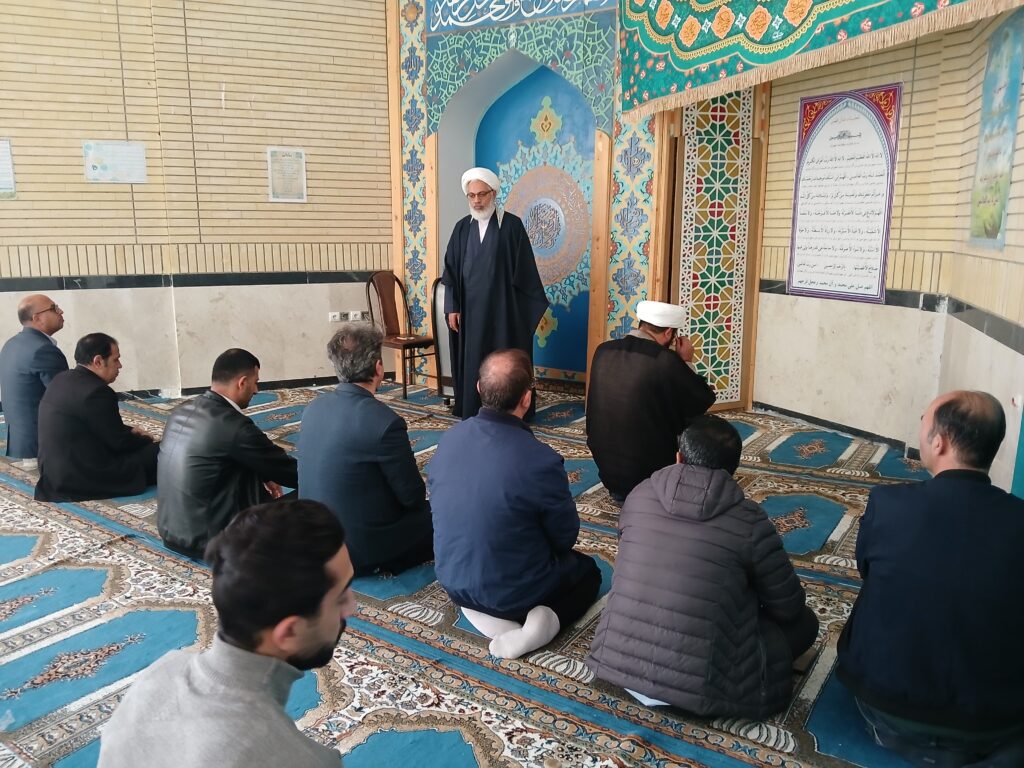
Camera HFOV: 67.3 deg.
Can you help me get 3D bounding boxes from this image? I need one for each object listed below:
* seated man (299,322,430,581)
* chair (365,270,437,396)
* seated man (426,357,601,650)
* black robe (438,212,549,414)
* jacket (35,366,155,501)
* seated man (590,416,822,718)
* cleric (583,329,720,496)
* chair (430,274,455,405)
[{"bbox_3d":[-0.531,0.230,3.057,0.530,0.920,0.680,7,12,35],"label":"seated man"},{"bbox_3d":[-0.968,-0.430,6.556,0.540,1.000,0.450,6,12,31],"label":"chair"},{"bbox_3d":[-0.002,0.322,2.636,0.540,0.890,0.700,7,12,34],"label":"seated man"},{"bbox_3d":[-0.133,-0.499,5.649,0.740,1.460,0.500,4,11,22],"label":"black robe"},{"bbox_3d":[-2.151,0.210,3.958,0.540,0.630,0.580,8,13,37],"label":"jacket"},{"bbox_3d":[0.563,0.452,2.232,0.620,0.780,0.640,7,12,33],"label":"seated man"},{"bbox_3d":[0.729,0.134,3.983,0.620,0.800,0.660,7,12,35],"label":"cleric"},{"bbox_3d":[-0.338,-0.378,6.280,0.520,1.000,0.460,-8,13,-39],"label":"chair"}]

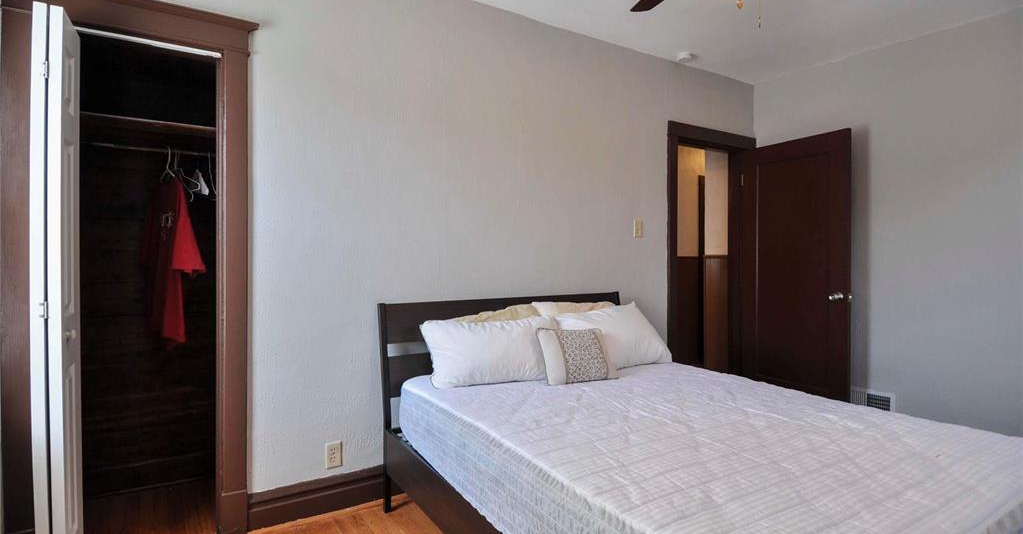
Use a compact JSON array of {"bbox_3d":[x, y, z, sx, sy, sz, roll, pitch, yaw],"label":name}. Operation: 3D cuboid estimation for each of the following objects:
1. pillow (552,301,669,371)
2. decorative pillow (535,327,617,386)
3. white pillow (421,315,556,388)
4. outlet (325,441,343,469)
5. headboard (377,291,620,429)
[{"bbox_3d":[0.491,0.357,2.699,0.690,0.410,0.165,0,-42,-30],"label":"pillow"},{"bbox_3d":[0.290,0.397,2.326,0.345,0.270,0.105,0,-35,-23],"label":"decorative pillow"},{"bbox_3d":[-0.088,0.371,2.365,0.680,0.390,0.165,0,-42,-20],"label":"white pillow"},{"bbox_3d":[-0.822,0.876,2.371,0.071,0.116,0.010,0,0,-31],"label":"outlet"},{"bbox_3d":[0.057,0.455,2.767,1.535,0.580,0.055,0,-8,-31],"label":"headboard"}]

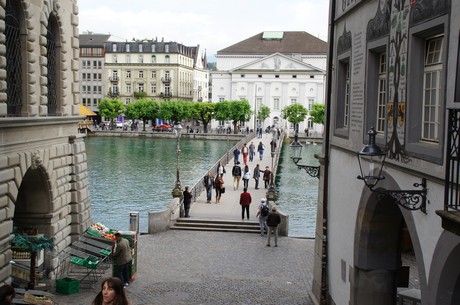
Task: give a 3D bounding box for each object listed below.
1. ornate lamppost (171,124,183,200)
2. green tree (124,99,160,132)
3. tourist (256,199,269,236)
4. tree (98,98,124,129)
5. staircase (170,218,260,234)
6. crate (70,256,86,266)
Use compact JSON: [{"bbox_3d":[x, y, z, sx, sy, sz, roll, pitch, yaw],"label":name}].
[{"bbox_3d":[-2.568,0.426,28.642,0.530,3.850,0.530,1,5,6],"label":"ornate lamppost"},{"bbox_3d":[-18.293,-7.913,120.000,7.530,6.750,7.300,1,5,6],"label":"green tree"},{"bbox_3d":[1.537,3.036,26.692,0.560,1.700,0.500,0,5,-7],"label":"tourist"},{"bbox_3d":[-25.290,-8.216,122.500,5.550,6.620,5.500,1,5,6],"label":"tree"},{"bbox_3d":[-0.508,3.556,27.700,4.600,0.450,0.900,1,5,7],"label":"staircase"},{"bbox_3d":[-5.286,3.798,20.000,0.480,0.220,0.360,4,21,37],"label":"crate"}]

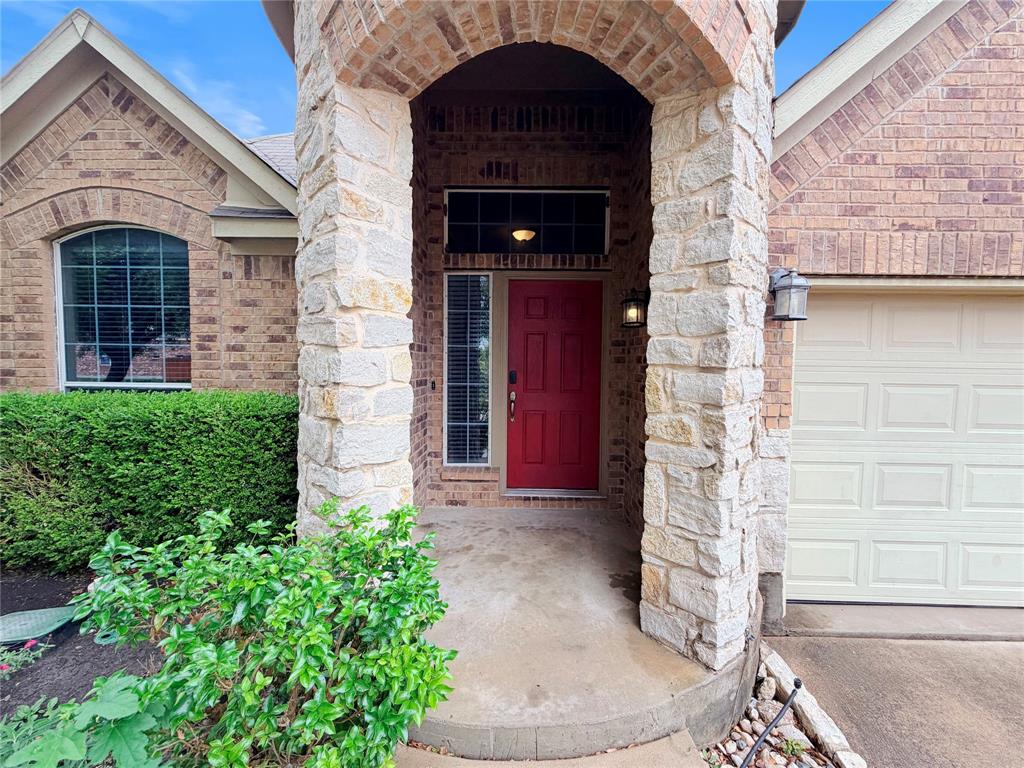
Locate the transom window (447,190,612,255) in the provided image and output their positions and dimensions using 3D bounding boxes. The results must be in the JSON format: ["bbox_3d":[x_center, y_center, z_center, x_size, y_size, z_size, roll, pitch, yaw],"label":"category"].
[{"bbox_3d":[0.130,-1.516,3.926,1.540,0.600,0.090,1,3,1],"label":"transom window"}]

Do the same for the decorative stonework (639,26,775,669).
[{"bbox_3d":[1.031,-0.197,2.184,0.480,3.050,0.430,-2,4,-43],"label":"decorative stonework"}]

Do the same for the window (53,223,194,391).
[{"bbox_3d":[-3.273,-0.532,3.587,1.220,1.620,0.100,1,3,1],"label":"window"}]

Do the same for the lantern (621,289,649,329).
[{"bbox_3d":[0.985,-0.605,3.310,0.210,0.320,0.190,1,3,1],"label":"lantern"}]

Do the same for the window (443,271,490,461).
[{"bbox_3d":[-0.427,-0.128,4.006,0.460,1.840,0.090,1,3,1],"label":"window"}]

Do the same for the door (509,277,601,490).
[{"bbox_3d":[0.402,0.017,4.026,0.910,2.030,0.060,1,3,1],"label":"door"}]

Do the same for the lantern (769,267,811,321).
[{"bbox_3d":[1.624,-0.523,2.411,0.185,0.320,0.210,1,3,1],"label":"lantern"}]

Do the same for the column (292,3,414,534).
[{"bbox_3d":[-0.829,-0.262,2.191,0.430,3.140,0.480,-2,4,-44],"label":"column"}]

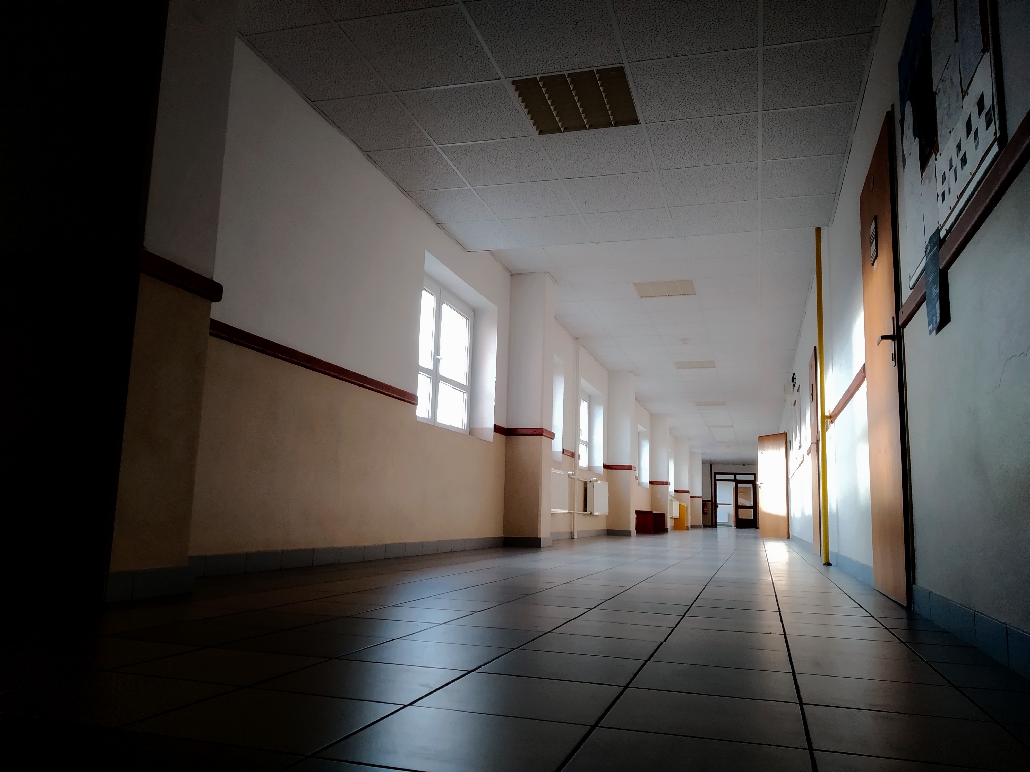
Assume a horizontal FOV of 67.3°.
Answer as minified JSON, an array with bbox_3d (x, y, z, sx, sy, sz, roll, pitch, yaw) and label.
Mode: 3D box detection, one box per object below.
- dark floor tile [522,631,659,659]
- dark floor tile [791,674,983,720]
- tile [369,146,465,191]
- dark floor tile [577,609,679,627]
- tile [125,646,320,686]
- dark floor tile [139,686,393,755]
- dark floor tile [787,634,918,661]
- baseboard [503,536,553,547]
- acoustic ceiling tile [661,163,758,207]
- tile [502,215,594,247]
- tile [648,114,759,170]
[{"bbox_3d":[0.188,0.631,1.868,0.297,0.010,0.288,-1,-10,17],"label":"dark floor tile"},{"bbox_3d":[0.667,0.564,1.399,0.293,0.010,0.285,-1,-10,17],"label":"dark floor tile"},{"bbox_3d":[-0.600,-1.378,4.907,0.456,0.017,0.580,-1,-11,17],"label":"tile"},{"bbox_3d":[0.361,0.732,2.427,0.298,0.010,0.295,-1,-10,17],"label":"dark floor tile"},{"bbox_3d":[-0.558,0.544,1.498,0.298,0.010,0.295,-1,-10,17],"label":"tile"},{"bbox_3d":[-0.355,0.494,1.143,0.298,0.010,0.293,-1,-10,17],"label":"dark floor tile"},{"bbox_3d":[0.849,0.668,1.963,0.297,0.010,0.288,-1,-10,17],"label":"dark floor tile"},{"bbox_3d":[0.142,1.535,7.623,0.337,0.092,0.429,-1,-10,17],"label":"baseboard"},{"bbox_3d":[1.251,-1.290,4.964,0.600,0.018,0.600,-1,-10,17],"label":"acoustic ceiling tile"},{"bbox_3d":[0.263,-1.175,5.855,0.602,0.017,0.580,-1,-11,17],"label":"tile"},{"bbox_3d":[1.104,-1.427,4.515,0.605,0.016,0.600,-1,-10,17],"label":"tile"}]

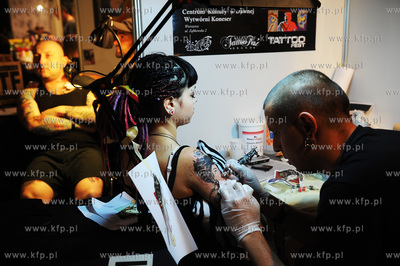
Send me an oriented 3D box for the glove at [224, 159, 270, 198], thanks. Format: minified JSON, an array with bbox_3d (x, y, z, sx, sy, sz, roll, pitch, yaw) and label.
[{"bbox_3d":[0.129,0.125,1.330,0.150,0.075,0.085,34,9,12],"label":"glove"}]

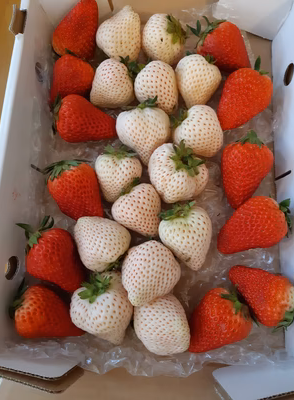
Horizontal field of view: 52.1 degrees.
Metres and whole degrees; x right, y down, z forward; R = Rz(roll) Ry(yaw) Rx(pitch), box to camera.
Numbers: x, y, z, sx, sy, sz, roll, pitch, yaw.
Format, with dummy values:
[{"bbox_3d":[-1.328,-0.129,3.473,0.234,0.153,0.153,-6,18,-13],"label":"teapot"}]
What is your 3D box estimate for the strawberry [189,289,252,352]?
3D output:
[{"bbox_3d":[0.056,0.094,0.231,0.051,0.039,0.042,-42,79,6],"label":"strawberry"}]

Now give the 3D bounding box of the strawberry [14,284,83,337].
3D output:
[{"bbox_3d":[-0.076,0.087,0.235,0.057,0.036,0.039,18,76,2],"label":"strawberry"}]

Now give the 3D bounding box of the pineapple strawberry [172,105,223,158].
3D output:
[{"bbox_3d":[0.045,-0.062,0.271,0.044,0.042,0.049,-44,88,-11],"label":"pineapple strawberry"}]

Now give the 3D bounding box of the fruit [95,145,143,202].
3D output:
[{"bbox_3d":[-0.024,-0.023,0.265,0.042,0.039,0.052,5,84,1],"label":"fruit"}]

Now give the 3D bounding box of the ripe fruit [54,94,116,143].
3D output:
[{"bbox_3d":[-0.057,-0.075,0.279,0.059,0.041,0.043,13,75,1],"label":"ripe fruit"}]

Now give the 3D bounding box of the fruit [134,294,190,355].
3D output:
[{"bbox_3d":[0.011,0.096,0.235,0.042,0.039,0.048,-21,70,-2],"label":"fruit"}]

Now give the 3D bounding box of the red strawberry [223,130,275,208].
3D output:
[{"bbox_3d":[0.089,-0.027,0.266,0.044,0.041,0.071,16,81,4],"label":"red strawberry"}]

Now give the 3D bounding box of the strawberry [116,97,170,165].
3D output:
[{"bbox_3d":[-0.004,-0.062,0.271,0.050,0.045,0.062,2,84,1],"label":"strawberry"}]

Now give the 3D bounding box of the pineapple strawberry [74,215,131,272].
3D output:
[{"bbox_3d":[-0.036,0.036,0.247,0.043,0.041,0.051,-42,91,-6],"label":"pineapple strawberry"}]

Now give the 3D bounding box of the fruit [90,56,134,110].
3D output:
[{"bbox_3d":[-0.033,-0.110,0.284,0.042,0.040,0.048,25,68,6],"label":"fruit"}]

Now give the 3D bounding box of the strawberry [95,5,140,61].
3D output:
[{"bbox_3d":[-0.029,-0.166,0.301,0.046,0.043,0.052,8,84,2],"label":"strawberry"}]

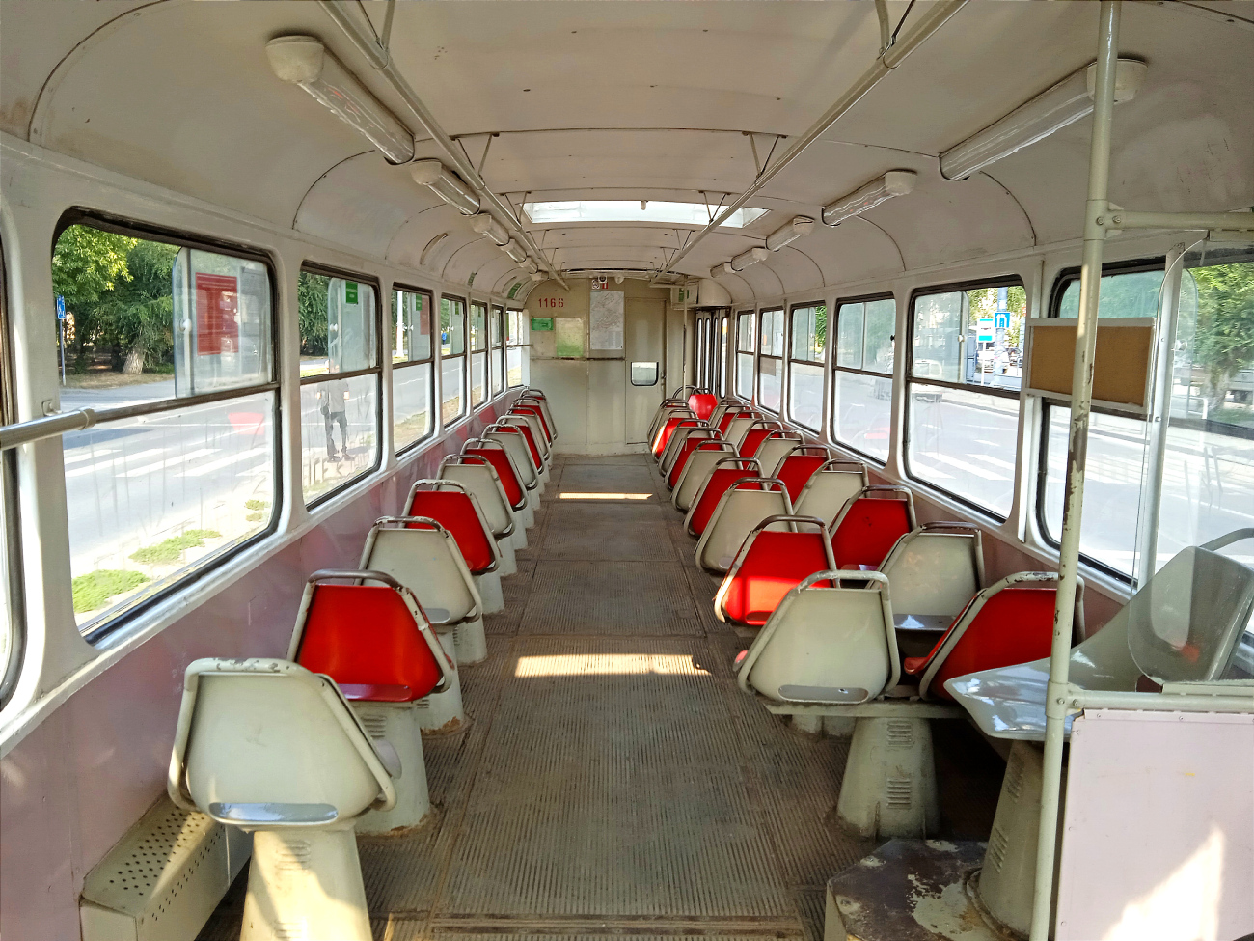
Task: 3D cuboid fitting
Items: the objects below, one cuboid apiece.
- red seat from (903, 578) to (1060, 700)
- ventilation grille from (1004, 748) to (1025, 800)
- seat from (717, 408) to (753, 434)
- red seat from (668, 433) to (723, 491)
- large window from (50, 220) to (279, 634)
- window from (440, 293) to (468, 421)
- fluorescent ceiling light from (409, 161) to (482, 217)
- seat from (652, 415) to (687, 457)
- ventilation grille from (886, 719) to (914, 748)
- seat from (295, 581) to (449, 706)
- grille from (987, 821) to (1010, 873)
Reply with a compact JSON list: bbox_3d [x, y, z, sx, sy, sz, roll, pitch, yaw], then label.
[{"bbox_3d":[1.075,0.498,3.146,0.440,0.400,0.460,1,8,-1],"label":"red seat"},{"bbox_3d":[0.845,0.663,2.213,0.015,0.080,0.065,1,8,-2],"label":"ventilation grille"},{"bbox_3d":[0.970,-0.378,9.463,0.440,0.400,0.460,1,8,-1],"label":"seat"},{"bbox_3d":[0.510,-0.066,7.154,0.440,0.400,0.460,1,8,-1],"label":"red seat"},{"bbox_3d":[-1.085,-0.156,2.537,0.055,0.830,1.230,1,8,-2],"label":"large window"},{"bbox_3d":[-1.190,-0.757,6.915,0.055,0.830,1.230,1,8,-2],"label":"window"},{"bbox_3d":[-0.720,-1.096,4.042,0.110,0.083,1.180,-11,8,0],"label":"fluorescent ceiling light"},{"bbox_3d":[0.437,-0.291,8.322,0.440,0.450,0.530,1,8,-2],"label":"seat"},{"bbox_3d":[0.858,0.825,3.190,0.078,0.085,0.015,1,1,-1],"label":"ventilation grille"},{"bbox_3d":[-0.678,0.425,2.697,0.420,0.410,0.520,1,8,-2],"label":"seat"},{"bbox_3d":[0.845,0.862,2.310,0.012,0.077,0.064,8,8,-7],"label":"grille"}]

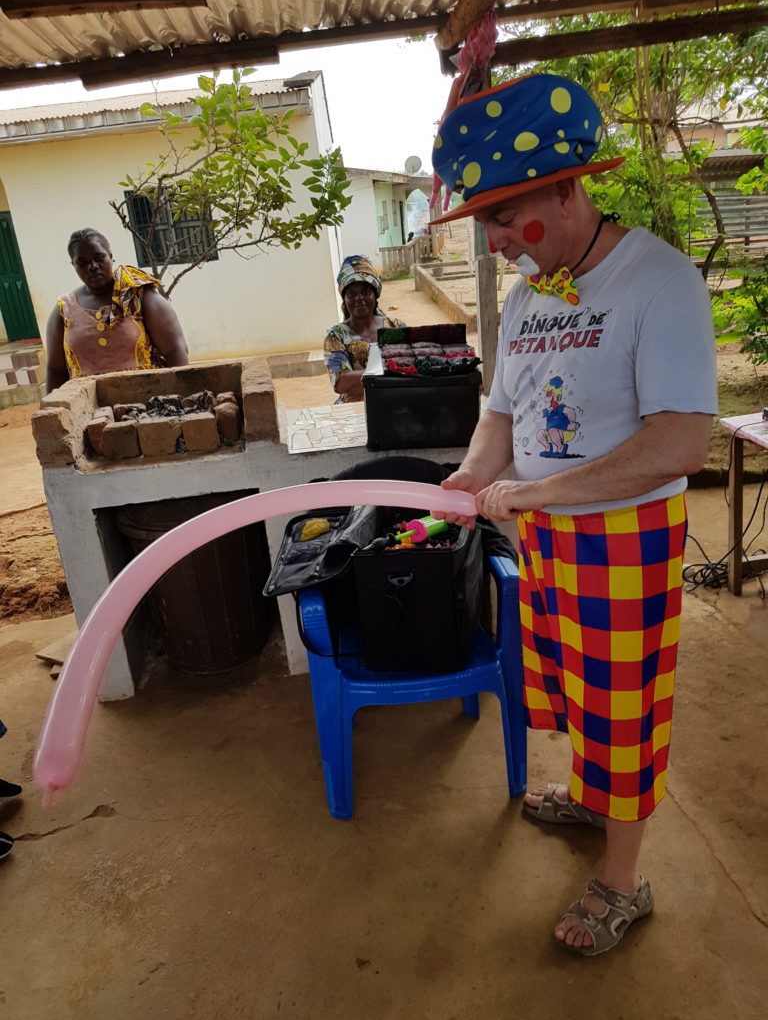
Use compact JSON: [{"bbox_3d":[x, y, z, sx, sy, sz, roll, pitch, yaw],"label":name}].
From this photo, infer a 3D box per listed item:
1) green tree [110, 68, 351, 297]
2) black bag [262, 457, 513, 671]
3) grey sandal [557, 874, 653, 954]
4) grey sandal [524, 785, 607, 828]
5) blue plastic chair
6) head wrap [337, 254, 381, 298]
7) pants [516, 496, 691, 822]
[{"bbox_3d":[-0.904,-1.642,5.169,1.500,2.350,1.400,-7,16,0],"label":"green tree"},{"bbox_3d":[-0.016,0.198,2.321,0.560,0.410,0.440,-7,16,0],"label":"black bag"},{"bbox_3d":[0.510,0.927,1.792,0.265,0.100,0.100,-15,19,-27],"label":"grey sandal"},{"bbox_3d":[0.522,0.814,2.166,0.265,0.100,0.100,0,18,21],"label":"grey sandal"},{"bbox_3d":[0.086,0.376,2.439,0.610,0.880,0.600,-6,17,2],"label":"blue plastic chair"},{"bbox_3d":[-0.118,-1.134,3.720,0.210,0.200,0.230,-7,16,0],"label":"head wrap"},{"bbox_3d":[0.477,0.303,1.785,0.330,0.690,0.400,-10,17,-12],"label":"pants"}]

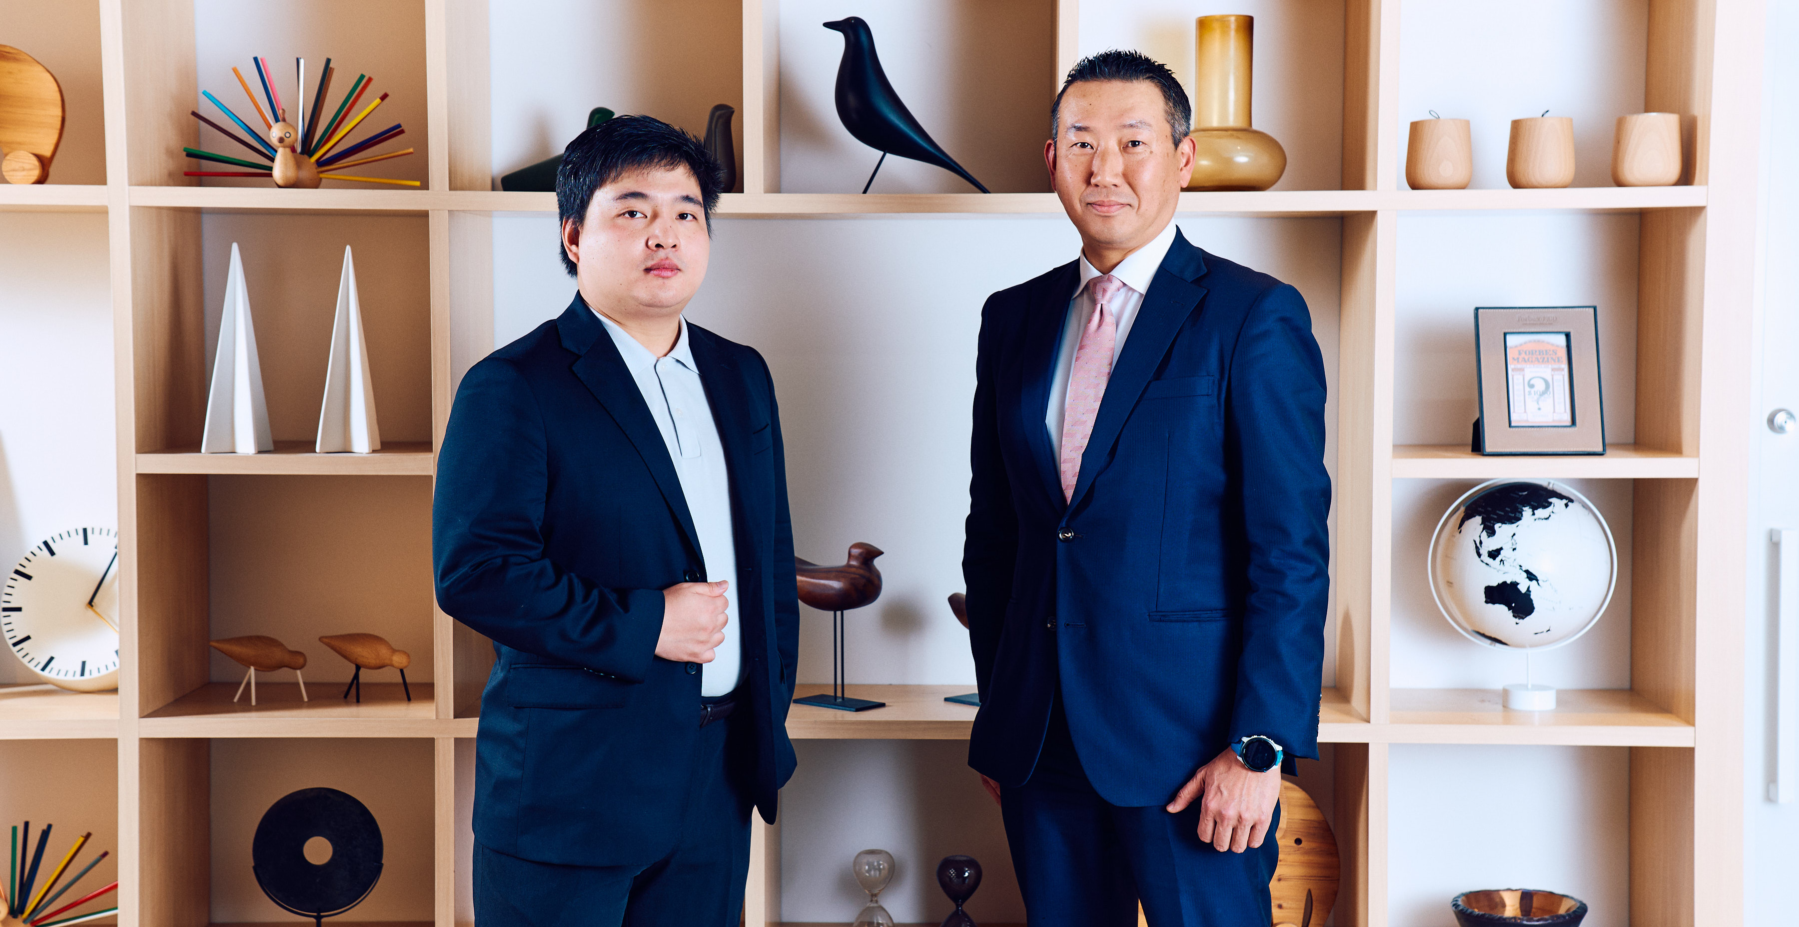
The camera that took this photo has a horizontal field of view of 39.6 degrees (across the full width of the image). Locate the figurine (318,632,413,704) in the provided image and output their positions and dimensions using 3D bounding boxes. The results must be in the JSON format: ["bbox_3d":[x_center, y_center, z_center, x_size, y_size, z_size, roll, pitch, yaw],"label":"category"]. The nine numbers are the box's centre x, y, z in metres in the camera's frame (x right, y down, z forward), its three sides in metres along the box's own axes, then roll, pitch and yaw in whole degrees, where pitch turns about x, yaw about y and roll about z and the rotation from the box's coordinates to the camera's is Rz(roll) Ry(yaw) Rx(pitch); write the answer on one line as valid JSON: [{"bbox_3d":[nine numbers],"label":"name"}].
[{"bbox_3d":[-0.871,0.332,4.070,0.150,0.111,0.057,1,4,7],"label":"figurine"}]

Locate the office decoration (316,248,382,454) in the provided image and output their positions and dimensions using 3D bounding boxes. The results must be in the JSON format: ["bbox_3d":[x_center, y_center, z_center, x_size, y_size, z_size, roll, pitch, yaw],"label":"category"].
[{"bbox_3d":[-0.855,-0.177,3.875,0.087,0.317,0.090,0,4,4],"label":"office decoration"}]

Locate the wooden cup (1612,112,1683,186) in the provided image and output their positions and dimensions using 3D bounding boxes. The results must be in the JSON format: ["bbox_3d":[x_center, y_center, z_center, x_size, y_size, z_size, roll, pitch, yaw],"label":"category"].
[{"bbox_3d":[1.169,-0.486,3.903,0.107,0.120,0.107,0,4,1],"label":"wooden cup"}]

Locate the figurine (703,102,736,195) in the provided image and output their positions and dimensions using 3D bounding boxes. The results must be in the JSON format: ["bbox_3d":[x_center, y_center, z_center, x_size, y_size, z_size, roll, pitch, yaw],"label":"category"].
[{"bbox_3d":[-0.345,-0.489,3.907,0.185,0.141,0.080,0,4,1],"label":"figurine"}]

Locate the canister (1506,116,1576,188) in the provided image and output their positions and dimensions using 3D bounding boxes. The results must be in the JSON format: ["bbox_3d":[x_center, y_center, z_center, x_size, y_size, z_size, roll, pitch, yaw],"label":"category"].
[{"bbox_3d":[1.004,-0.483,3.906,0.105,0.118,0.105,0,4,1],"label":"canister"}]

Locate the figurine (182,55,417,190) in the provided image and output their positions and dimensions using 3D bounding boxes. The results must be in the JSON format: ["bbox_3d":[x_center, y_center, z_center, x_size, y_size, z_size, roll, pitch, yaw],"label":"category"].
[{"bbox_3d":[-0.954,-0.541,3.998,0.372,0.216,0.133,1,4,7],"label":"figurine"}]

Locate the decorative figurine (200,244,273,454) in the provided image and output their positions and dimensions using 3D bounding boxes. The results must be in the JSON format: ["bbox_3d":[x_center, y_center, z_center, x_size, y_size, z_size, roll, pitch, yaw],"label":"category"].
[{"bbox_3d":[-1.023,-0.178,3.863,0.084,0.319,0.086,0,4,2],"label":"decorative figurine"}]

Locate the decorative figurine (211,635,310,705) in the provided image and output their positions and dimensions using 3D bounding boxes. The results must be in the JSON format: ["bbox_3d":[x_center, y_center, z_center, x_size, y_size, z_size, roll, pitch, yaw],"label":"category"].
[{"bbox_3d":[-1.041,0.334,4.061,0.158,0.111,0.057,0,4,-7],"label":"decorative figurine"}]

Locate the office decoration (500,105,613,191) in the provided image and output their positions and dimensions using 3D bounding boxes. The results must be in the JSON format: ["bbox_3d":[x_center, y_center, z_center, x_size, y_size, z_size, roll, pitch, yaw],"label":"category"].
[{"bbox_3d":[-0.550,-0.501,4.016,0.188,0.143,0.083,0,4,5],"label":"office decoration"}]

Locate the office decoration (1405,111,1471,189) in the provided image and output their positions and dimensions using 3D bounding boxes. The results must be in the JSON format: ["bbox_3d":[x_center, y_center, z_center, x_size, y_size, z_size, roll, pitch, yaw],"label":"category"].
[{"bbox_3d":[0.845,-0.482,3.910,0.103,0.118,0.103,0,4,1],"label":"office decoration"}]

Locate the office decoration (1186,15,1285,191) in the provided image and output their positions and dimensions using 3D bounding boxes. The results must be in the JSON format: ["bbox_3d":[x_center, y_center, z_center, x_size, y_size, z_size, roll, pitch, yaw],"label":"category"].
[{"bbox_3d":[0.523,-0.570,3.992,0.199,0.286,0.199,0,4,1],"label":"office decoration"}]

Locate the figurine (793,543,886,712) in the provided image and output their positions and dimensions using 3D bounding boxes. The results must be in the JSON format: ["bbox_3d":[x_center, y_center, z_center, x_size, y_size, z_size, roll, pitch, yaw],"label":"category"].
[{"bbox_3d":[-0.107,0.251,3.947,0.215,0.260,0.088,3,5,40],"label":"figurine"}]

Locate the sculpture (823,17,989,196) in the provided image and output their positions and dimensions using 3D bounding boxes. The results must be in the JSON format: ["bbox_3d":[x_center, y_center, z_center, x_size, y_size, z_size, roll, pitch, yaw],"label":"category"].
[{"bbox_3d":[0.013,-0.554,3.889,0.272,0.276,0.084,0,4,1],"label":"sculpture"}]

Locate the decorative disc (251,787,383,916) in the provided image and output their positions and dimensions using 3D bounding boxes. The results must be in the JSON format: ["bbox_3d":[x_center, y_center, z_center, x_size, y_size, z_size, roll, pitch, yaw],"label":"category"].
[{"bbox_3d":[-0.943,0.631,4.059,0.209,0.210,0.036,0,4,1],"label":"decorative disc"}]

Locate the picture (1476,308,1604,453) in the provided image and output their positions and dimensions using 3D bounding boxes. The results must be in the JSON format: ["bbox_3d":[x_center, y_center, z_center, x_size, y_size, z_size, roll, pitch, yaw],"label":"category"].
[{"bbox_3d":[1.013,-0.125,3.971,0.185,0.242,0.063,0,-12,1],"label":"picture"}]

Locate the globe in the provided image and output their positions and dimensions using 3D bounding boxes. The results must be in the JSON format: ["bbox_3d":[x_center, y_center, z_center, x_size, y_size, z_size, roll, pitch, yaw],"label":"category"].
[{"bbox_3d":[1.008,0.160,4.037,0.292,0.291,0.268,0,4,1],"label":"globe"}]

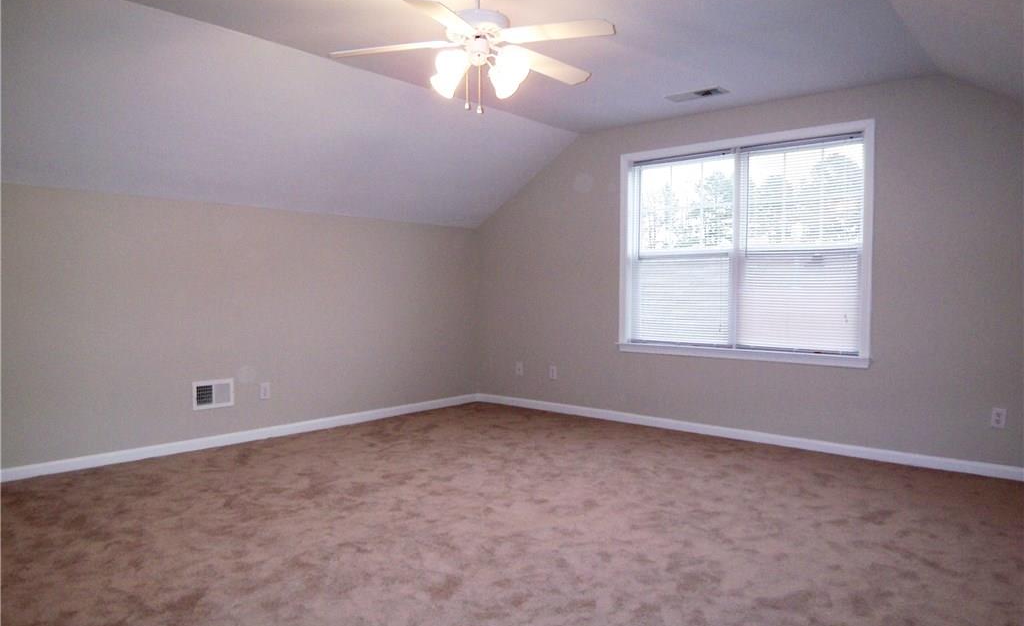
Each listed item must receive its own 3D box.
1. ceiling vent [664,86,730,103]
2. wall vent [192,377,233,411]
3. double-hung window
[{"bbox_3d":[1.267,-1.486,4.659,0.400,0.020,0.165,2,3,42],"label":"ceiling vent"},{"bbox_3d":[-2.099,0.573,4.804,0.020,0.200,0.295,2,3,42],"label":"wall vent"},{"bbox_3d":[1.637,-0.470,5.027,1.760,1.480,0.050,2,3,42],"label":"double-hung window"}]

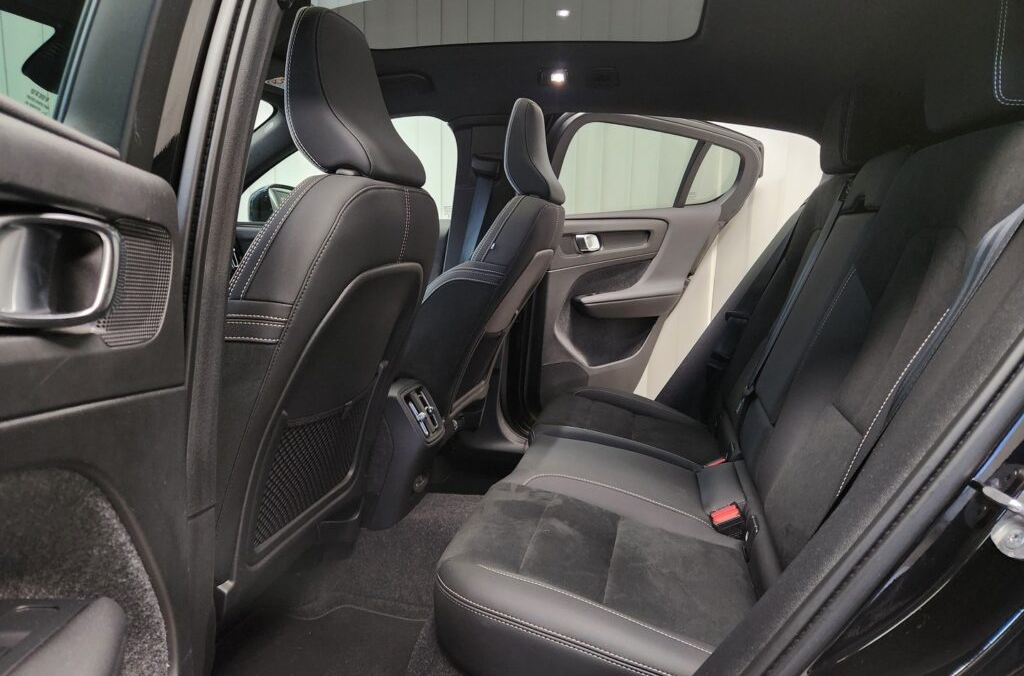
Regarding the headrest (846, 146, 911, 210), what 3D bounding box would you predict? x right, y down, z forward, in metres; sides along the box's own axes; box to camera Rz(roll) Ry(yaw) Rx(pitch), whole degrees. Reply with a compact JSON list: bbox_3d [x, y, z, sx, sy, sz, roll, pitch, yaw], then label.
[{"bbox_3d":[0.689,-0.272,1.183,0.130,0.150,0.260,3,11,12],"label":"headrest"}]

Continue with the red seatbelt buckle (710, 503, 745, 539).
[{"bbox_3d":[0.387,0.324,1.238,0.055,0.050,0.055,3,11,12],"label":"red seatbelt buckle"}]

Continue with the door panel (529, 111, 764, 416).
[{"bbox_3d":[0.487,-0.208,2.489,1.040,1.100,0.220,-5,12,-32],"label":"door panel"}]

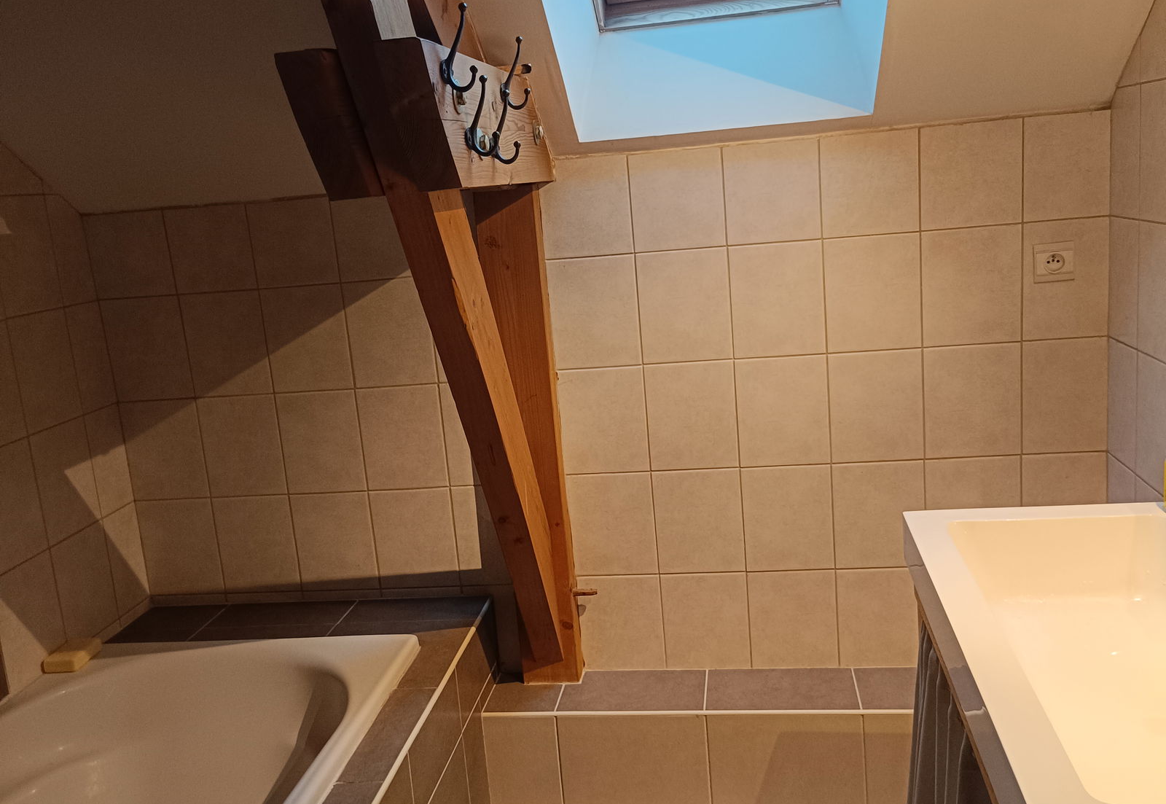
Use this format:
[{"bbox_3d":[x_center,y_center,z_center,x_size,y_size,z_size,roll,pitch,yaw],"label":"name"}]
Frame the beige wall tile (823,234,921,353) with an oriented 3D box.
[{"bbox_3d":[0.623,-0.233,2.314,0.199,0.246,0.010,-3,12,9],"label":"beige wall tile"}]

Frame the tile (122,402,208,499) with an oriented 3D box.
[{"bbox_3d":[-1.025,0.118,2.648,0.202,0.247,0.010,-3,11,9],"label":"tile"}]

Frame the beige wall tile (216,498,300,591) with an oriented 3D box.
[{"bbox_3d":[-0.803,0.351,2.664,0.200,0.247,0.010,-3,11,9],"label":"beige wall tile"}]

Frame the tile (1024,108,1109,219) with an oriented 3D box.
[{"bbox_3d":[0.991,-0.481,2.217,0.172,0.210,0.010,-3,11,9],"label":"tile"}]

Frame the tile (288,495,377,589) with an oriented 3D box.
[{"bbox_3d":[-0.603,0.340,2.631,0.200,0.247,0.010,-3,11,9],"label":"tile"}]

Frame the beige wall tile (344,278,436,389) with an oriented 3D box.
[{"bbox_3d":[-0.446,-0.160,2.503,0.200,0.247,0.010,-3,11,9],"label":"beige wall tile"}]

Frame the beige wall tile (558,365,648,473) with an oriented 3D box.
[{"bbox_3d":[0.048,0.043,2.479,0.200,0.248,0.010,-3,12,9],"label":"beige wall tile"}]

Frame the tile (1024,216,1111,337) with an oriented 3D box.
[{"bbox_3d":[1.011,-0.255,2.262,0.172,0.247,0.010,-3,11,9],"label":"tile"}]

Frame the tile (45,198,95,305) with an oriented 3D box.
[{"bbox_3d":[-1.174,-0.347,2.472,0.010,0.246,0.136,-3,12,9],"label":"tile"}]

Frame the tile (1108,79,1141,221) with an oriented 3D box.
[{"bbox_3d":[1.067,-0.485,2.109,0.010,0.247,0.177,-3,11,10],"label":"tile"}]

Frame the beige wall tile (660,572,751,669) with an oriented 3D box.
[{"bbox_3d":[0.290,0.515,2.545,0.200,0.236,0.010,-3,12,9],"label":"beige wall tile"}]

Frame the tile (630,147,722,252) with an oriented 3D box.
[{"bbox_3d":[0.207,-0.438,2.351,0.200,0.207,0.010,-3,12,9],"label":"tile"}]

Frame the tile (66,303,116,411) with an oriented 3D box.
[{"bbox_3d":[-1.161,-0.104,2.537,0.010,0.247,0.144,-3,11,8],"label":"tile"}]

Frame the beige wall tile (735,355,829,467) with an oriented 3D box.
[{"bbox_3d":[0.447,0.021,2.405,0.200,0.247,0.010,-3,11,9],"label":"beige wall tile"}]

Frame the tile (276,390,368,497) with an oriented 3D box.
[{"bbox_3d":[-0.624,0.096,2.583,0.200,0.247,0.010,-3,11,9],"label":"tile"}]

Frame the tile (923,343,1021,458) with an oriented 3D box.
[{"bbox_3d":[0.846,-0.001,2.341,0.200,0.247,0.010,-3,11,9],"label":"tile"}]

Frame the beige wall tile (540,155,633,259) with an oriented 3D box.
[{"bbox_3d":[0.006,-0.423,2.362,0.199,0.205,0.010,-3,12,9],"label":"beige wall tile"}]

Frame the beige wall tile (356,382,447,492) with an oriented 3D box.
[{"bbox_3d":[-0.423,0.084,2.558,0.200,0.248,0.010,-3,12,9],"label":"beige wall tile"}]

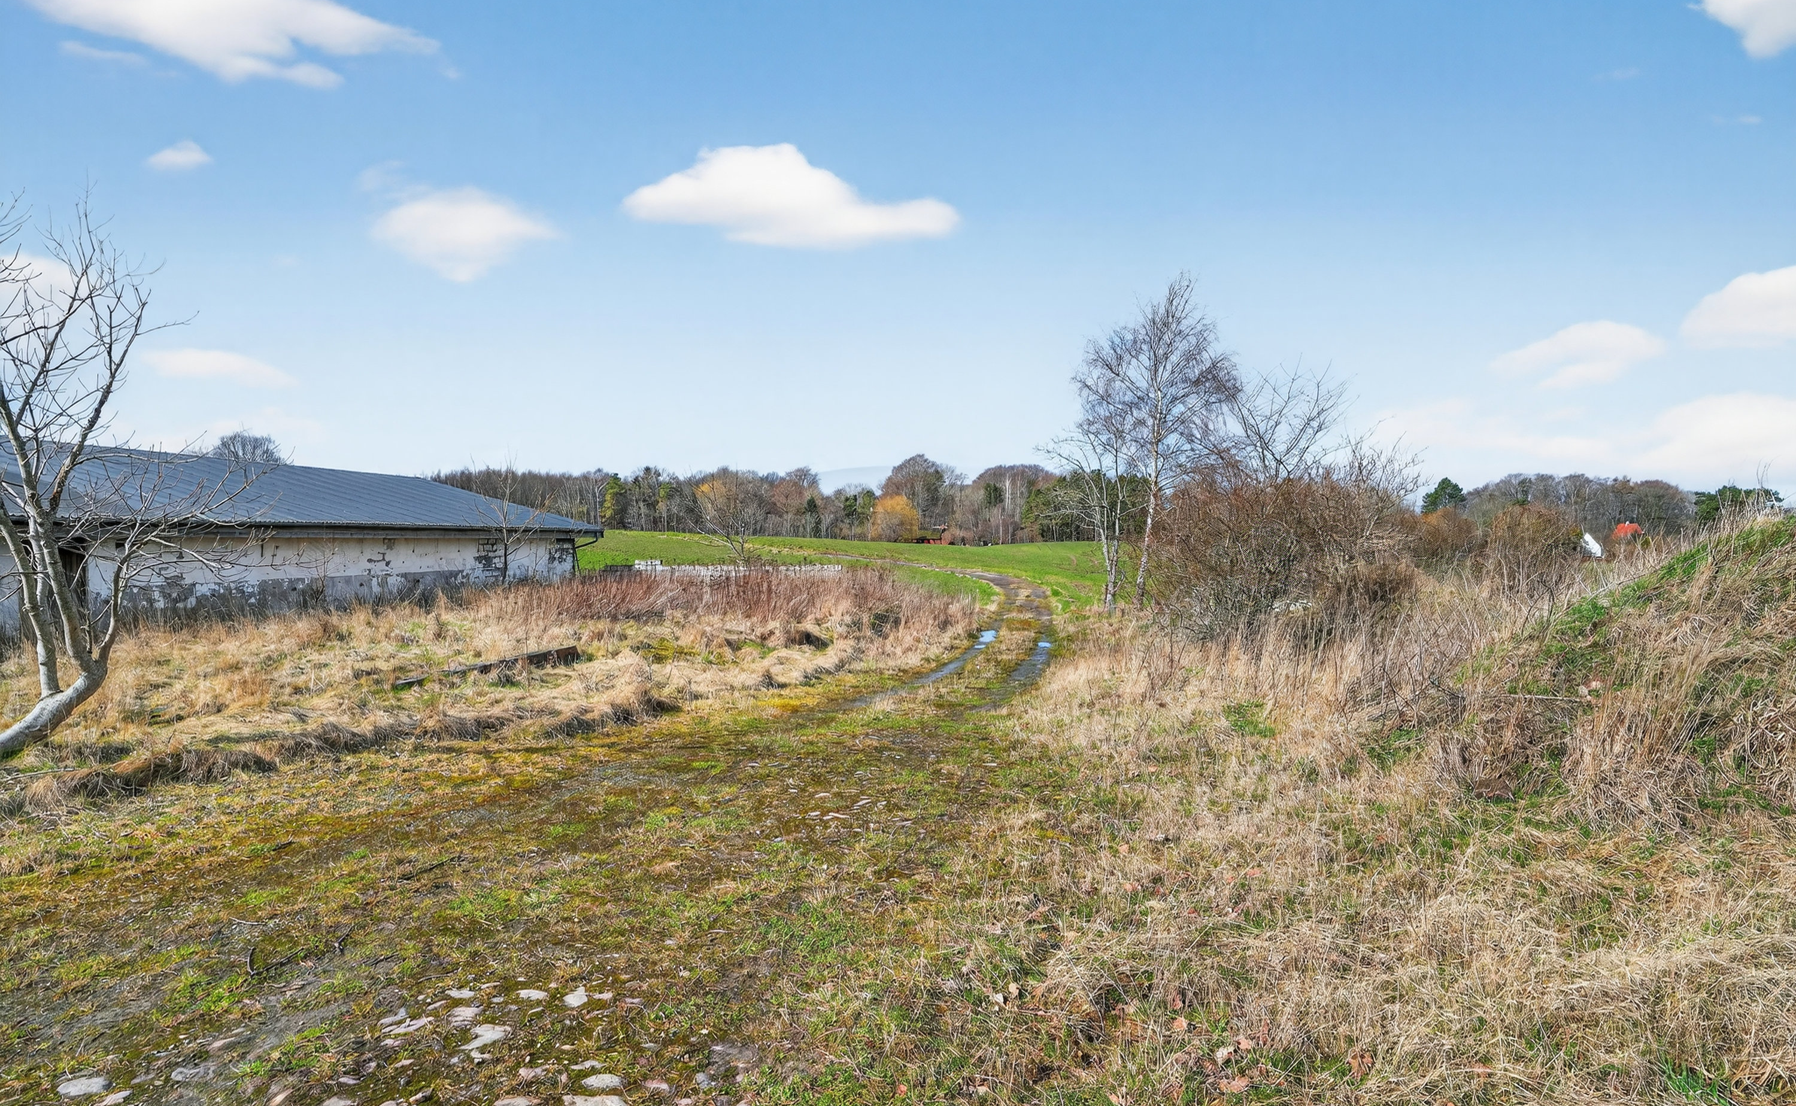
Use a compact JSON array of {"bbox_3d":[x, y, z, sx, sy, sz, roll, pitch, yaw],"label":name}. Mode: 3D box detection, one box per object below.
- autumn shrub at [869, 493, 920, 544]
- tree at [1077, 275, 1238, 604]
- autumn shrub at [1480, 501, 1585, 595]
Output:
[{"bbox_3d":[-0.429,-5.371,145.000,7.790,7.520,7.500,0,1,0],"label":"autumn shrub"},{"bbox_3d":[7.671,-3.319,28.000,4.670,9.830,4.600,0,1,0],"label":"tree"},{"bbox_3d":[23.427,-0.207,35.000,3.810,3.470,3.700,0,1,0],"label":"autumn shrub"}]

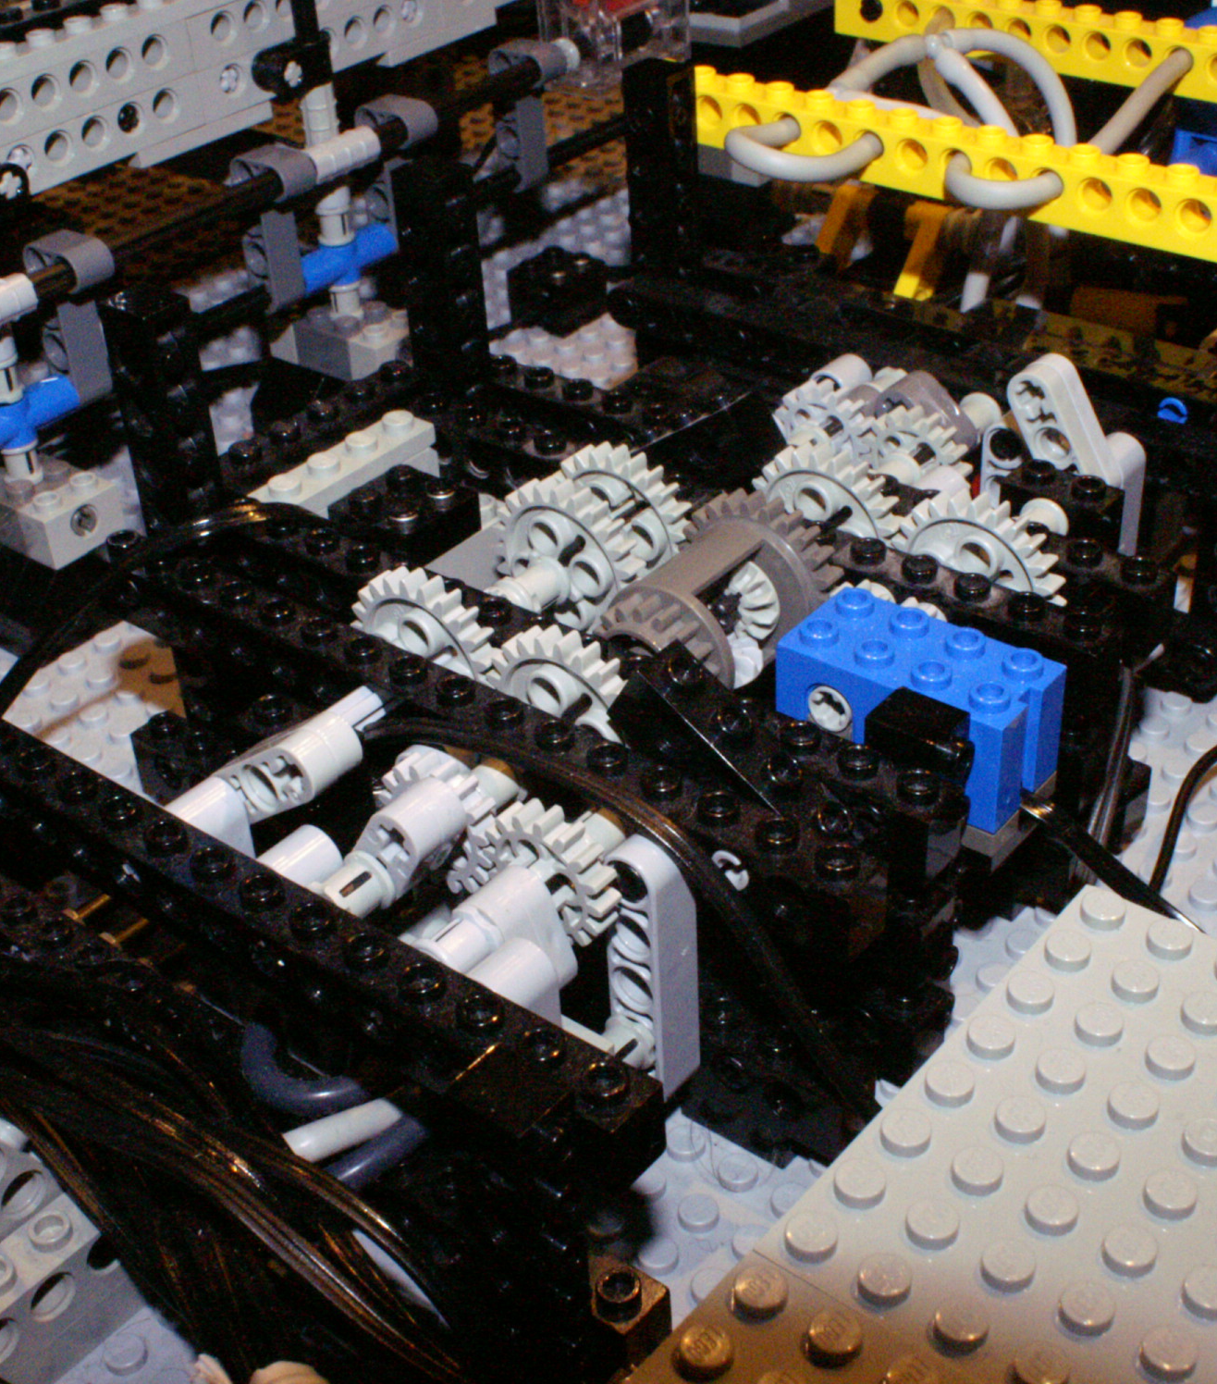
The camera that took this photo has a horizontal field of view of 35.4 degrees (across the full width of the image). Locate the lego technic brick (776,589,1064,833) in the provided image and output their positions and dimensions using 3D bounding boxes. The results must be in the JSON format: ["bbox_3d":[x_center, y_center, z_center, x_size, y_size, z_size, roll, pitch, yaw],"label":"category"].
[{"bbox_3d":[0.038,0.002,0.237,0.032,0.018,0.016,23,43,33],"label":"lego technic brick"}]

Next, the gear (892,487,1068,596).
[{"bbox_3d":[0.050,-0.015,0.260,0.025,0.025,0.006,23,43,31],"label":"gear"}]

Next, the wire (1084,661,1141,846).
[{"bbox_3d":[0.067,0.009,0.251,0.005,0.029,0.004,23,43,31],"label":"wire"}]

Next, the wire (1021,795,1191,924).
[{"bbox_3d":[0.061,0.021,0.230,0.025,0.011,0.006,23,43,32],"label":"wire"}]

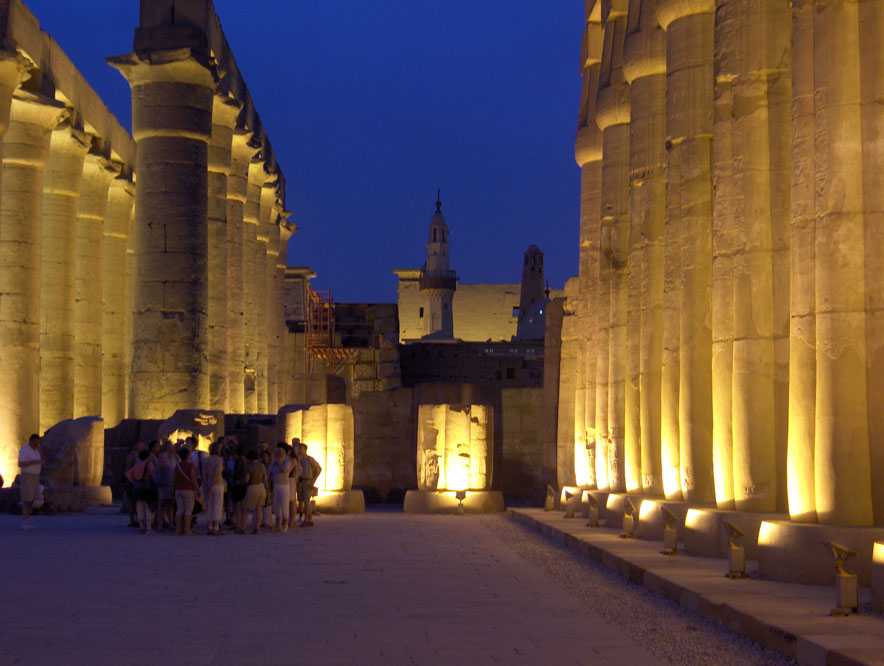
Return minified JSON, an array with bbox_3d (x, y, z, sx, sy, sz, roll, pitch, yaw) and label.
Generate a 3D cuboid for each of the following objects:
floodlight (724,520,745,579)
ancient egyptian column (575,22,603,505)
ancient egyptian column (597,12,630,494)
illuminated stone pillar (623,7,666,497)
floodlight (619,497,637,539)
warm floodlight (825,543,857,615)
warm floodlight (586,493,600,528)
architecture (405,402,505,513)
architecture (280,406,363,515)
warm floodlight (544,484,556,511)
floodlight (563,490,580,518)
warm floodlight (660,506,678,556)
[{"bbox_3d":[3.052,2.246,14.681,0.230,0.600,0.250,0,-5,-2],"label":"floodlight"},{"bbox_3d":[3.903,-1.684,32.085,1.880,10.390,1.880,0,-5,-2],"label":"ancient egyptian column"},{"bbox_3d":[4.020,-1.986,28.621,1.880,10.390,1.880,0,-5,-2],"label":"ancient egyptian column"},{"bbox_3d":[4.137,-2.289,25.156,1.880,10.390,1.880,0,-5,-2],"label":"illuminated stone pillar"},{"bbox_3d":[2.850,2.851,21.612,0.230,0.600,0.250,0,-5,-2],"label":"floodlight"},{"bbox_3d":[3.193,1.943,11.217,0.230,0.600,0.250,0,-5,-2],"label":"warm floodlight"},{"bbox_3d":[2.700,3.154,25.076,0.230,0.600,0.250,0,-5,-2],"label":"warm floodlight"},{"bbox_3d":[0.313,3.128,35.459,2.500,2.680,2.500,0,-5,-2],"label":"architecture"},{"bbox_3d":[-3.125,3.118,35.343,2.500,2.670,2.500,0,-5,-2],"label":"architecture"},{"bbox_3d":[2.469,3.759,32.005,0.230,0.600,0.250,0,-5,-2],"label":"warm floodlight"},{"bbox_3d":[2.627,3.457,28.542,0.230,0.600,0.250,0,-5,-2],"label":"floodlight"},{"bbox_3d":[2.934,2.548,18.146,0.230,0.600,0.250,0,-5,-2],"label":"warm floodlight"}]

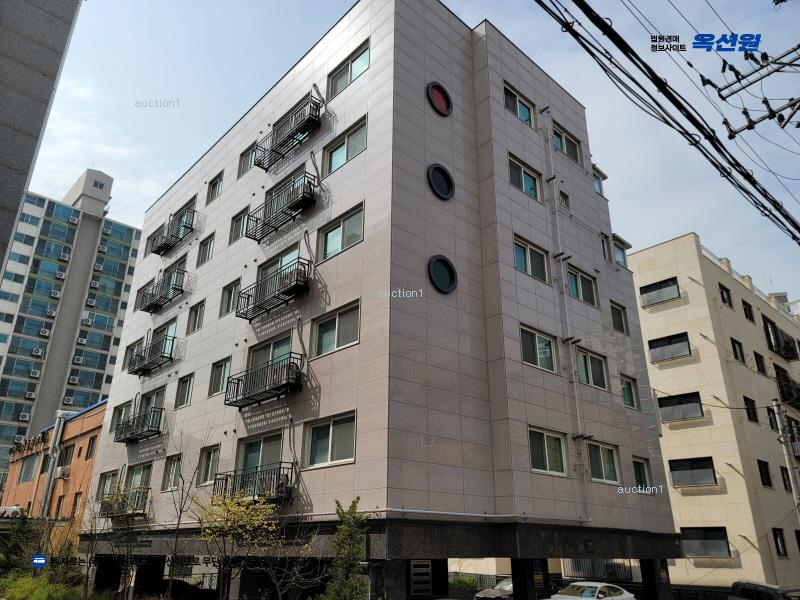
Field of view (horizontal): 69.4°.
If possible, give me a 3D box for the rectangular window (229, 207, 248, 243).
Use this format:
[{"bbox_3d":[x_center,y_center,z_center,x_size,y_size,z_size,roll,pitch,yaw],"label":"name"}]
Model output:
[{"bbox_3d":[-5.832,-2.685,21.300,0.150,1.154,1.278,20,-30,-39],"label":"rectangular window"}]

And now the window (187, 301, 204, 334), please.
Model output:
[{"bbox_3d":[-7.667,0.695,21.972,0.150,1.130,1.292,20,-30,-39],"label":"window"}]

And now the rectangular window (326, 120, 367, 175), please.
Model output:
[{"bbox_3d":[-1.561,-4.426,17.115,0.180,1.189,2.171,20,-29,-39],"label":"rectangular window"}]

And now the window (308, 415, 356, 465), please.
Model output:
[{"bbox_3d":[-1.655,3.382,13.761,0.150,1.162,2.054,20,-30,-39],"label":"window"}]

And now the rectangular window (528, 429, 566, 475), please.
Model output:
[{"bbox_3d":[3.867,4.009,15.181,1.758,1.113,0.150,20,-28,-39],"label":"rectangular window"}]

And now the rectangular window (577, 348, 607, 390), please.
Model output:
[{"bbox_3d":[5.970,2.204,17.986,1.755,1.128,0.150,20,-28,-39],"label":"rectangular window"}]

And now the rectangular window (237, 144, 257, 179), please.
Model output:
[{"bbox_3d":[-5.867,-5.389,22.522,0.150,1.150,1.183,20,-30,-39],"label":"rectangular window"}]

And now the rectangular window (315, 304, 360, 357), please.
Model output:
[{"bbox_3d":[-1.646,0.816,14.881,0.150,1.187,2.101,20,-29,-39],"label":"rectangular window"}]

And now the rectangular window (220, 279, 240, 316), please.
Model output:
[{"bbox_3d":[-5.869,-0.063,20.239,0.150,1.187,1.353,20,-29,-39],"label":"rectangular window"}]

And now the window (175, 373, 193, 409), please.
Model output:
[{"bbox_3d":[-7.766,3.329,21.029,0.150,1.187,1.350,20,-29,-39],"label":"window"}]

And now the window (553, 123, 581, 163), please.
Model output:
[{"bbox_3d":[6.174,-5.705,21.422,1.791,1.168,0.150,20,-29,-39],"label":"window"}]

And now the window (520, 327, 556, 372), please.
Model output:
[{"bbox_3d":[3.949,1.420,16.347,1.744,1.168,0.150,20,-29,-39],"label":"window"}]

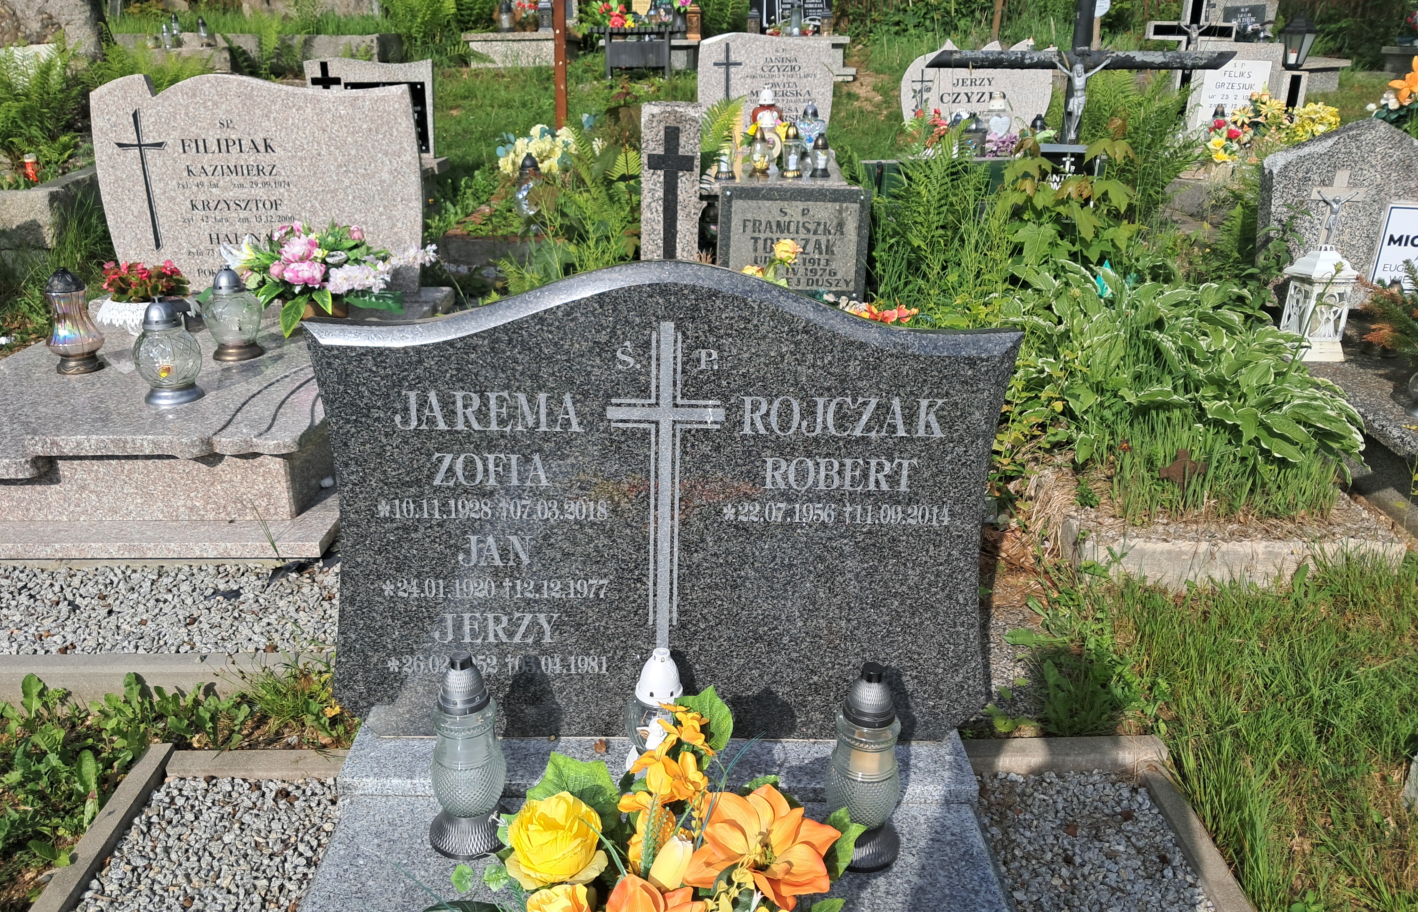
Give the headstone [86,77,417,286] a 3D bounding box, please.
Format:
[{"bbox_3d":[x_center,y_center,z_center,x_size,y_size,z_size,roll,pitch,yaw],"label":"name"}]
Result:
[{"bbox_3d":[-1.518,-0.922,3.780,1.016,0.728,0.100,0,20,-2],"label":"headstone"}]

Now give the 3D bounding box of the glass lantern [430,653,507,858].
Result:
[{"bbox_3d":[-0.377,0.450,1.691,0.120,0.316,0.120,0,17,0],"label":"glass lantern"}]

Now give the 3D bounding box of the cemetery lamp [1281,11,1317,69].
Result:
[{"bbox_3d":[3.607,-2.542,6.752,0.230,0.330,0.220,6,18,17],"label":"cemetery lamp"}]

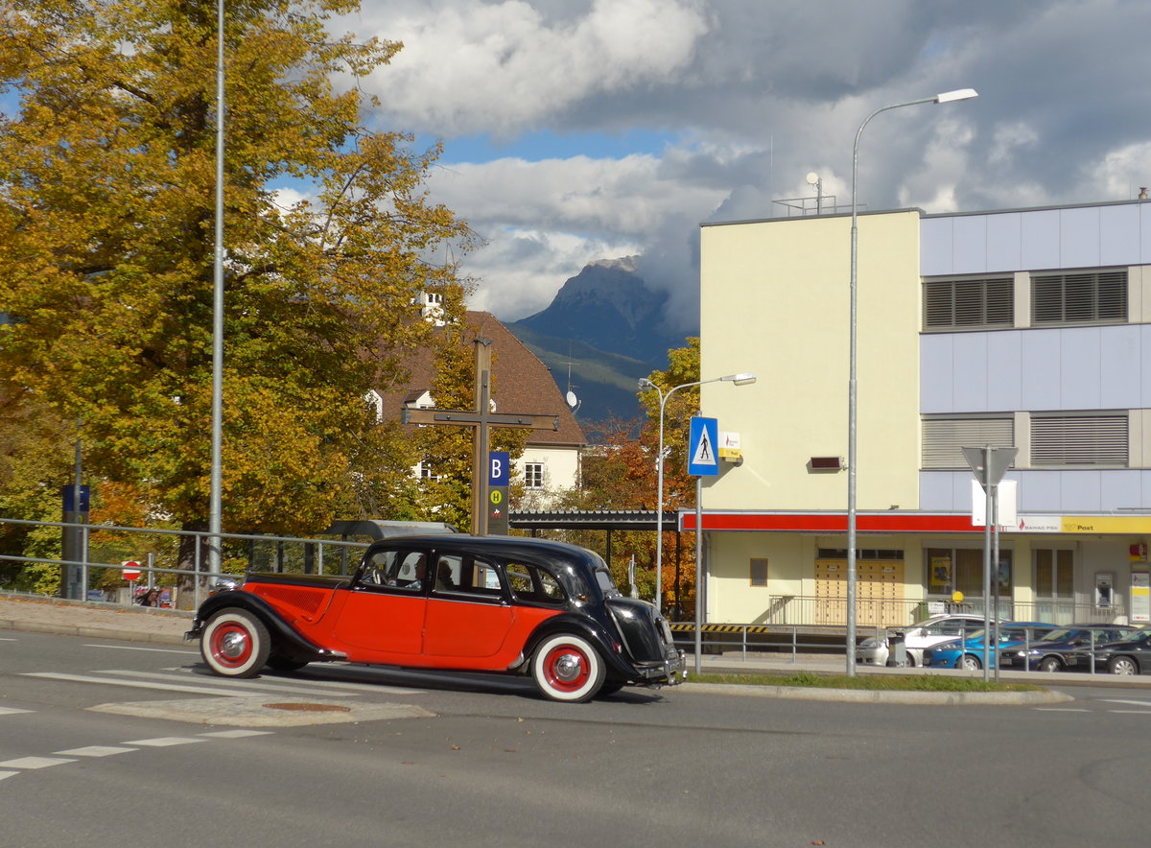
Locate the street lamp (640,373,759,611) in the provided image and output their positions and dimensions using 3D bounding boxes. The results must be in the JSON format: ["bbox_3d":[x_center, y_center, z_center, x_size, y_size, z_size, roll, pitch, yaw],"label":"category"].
[{"bbox_3d":[2.423,2.105,50.480,2.400,6.300,1.700,1,-2,-6],"label":"street lamp"}]

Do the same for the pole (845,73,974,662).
[{"bbox_3d":[3.721,-0.460,27.276,1.480,6.550,0.300,0,-2,0],"label":"pole"}]

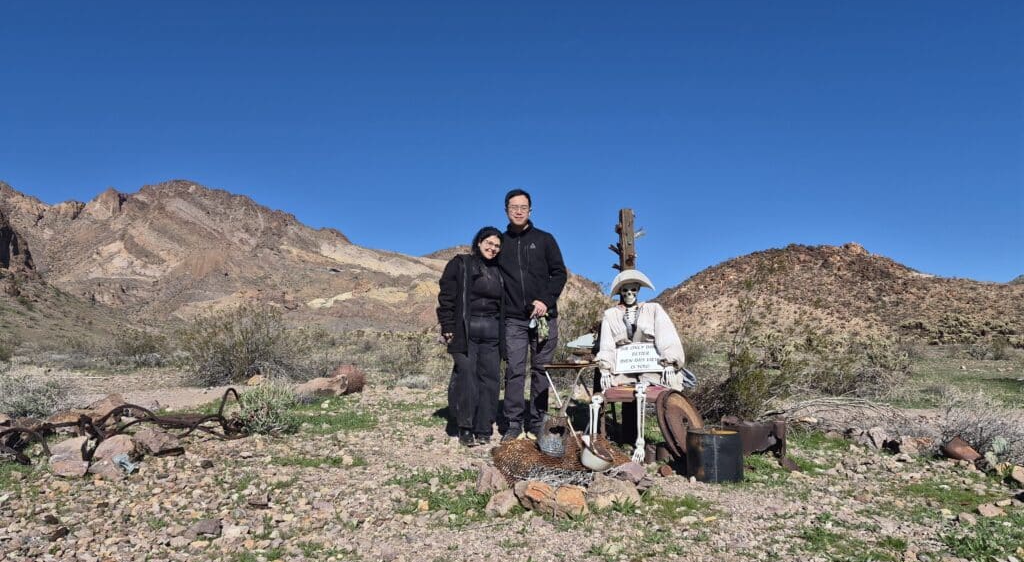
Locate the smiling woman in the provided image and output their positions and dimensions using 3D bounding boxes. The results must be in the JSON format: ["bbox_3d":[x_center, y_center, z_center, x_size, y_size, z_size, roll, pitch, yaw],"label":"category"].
[{"bbox_3d":[-0.277,0.379,4.650,0.500,1.530,0.360,0,-4,-9],"label":"smiling woman"}]

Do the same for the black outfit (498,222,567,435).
[{"bbox_3d":[0.136,0.332,4.750,0.520,1.500,0.330,-1,-4,7],"label":"black outfit"}]

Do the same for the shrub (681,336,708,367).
[{"bbox_3d":[3.449,1.347,13.000,0.650,0.630,0.600,-2,-4,15],"label":"shrub"}]

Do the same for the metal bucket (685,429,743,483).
[{"bbox_3d":[1.152,0.995,3.870,0.320,0.275,0.320,-2,-4,17],"label":"metal bucket"}]

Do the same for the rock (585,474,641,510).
[{"bbox_3d":[0.495,1.036,3.350,0.275,0.160,0.200,-1,-4,8],"label":"rock"}]

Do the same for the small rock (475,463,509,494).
[{"bbox_3d":[-0.101,0.972,3.350,0.160,0.120,0.130,0,-4,-2],"label":"small rock"}]

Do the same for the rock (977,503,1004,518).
[{"bbox_3d":[2.145,1.029,3.050,0.125,0.055,0.090,-4,-5,35],"label":"rock"}]

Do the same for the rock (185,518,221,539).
[{"bbox_3d":[-1.188,0.953,2.620,0.145,0.060,0.110,2,-4,-24],"label":"rock"}]

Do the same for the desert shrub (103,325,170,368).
[{"bbox_3d":[-8.830,1.540,16.000,1.450,1.000,1.400,2,-4,-29],"label":"desert shrub"}]

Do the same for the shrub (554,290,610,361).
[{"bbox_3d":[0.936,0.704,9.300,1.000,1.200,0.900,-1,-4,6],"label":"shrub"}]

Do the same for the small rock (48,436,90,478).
[{"bbox_3d":[-2.523,1.001,3.880,0.240,0.200,0.210,2,-5,-33],"label":"small rock"}]

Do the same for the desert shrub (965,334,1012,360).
[{"bbox_3d":[15.439,2.183,22.000,1.300,0.850,1.300,-3,-5,35],"label":"desert shrub"}]

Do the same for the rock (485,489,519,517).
[{"bbox_3d":[-0.046,0.965,2.950,0.145,0.100,0.120,0,-4,-1],"label":"rock"}]

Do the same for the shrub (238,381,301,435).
[{"bbox_3d":[-1.879,0.984,5.250,0.480,0.400,0.440,1,-5,-20],"label":"shrub"}]

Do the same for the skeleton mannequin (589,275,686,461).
[{"bbox_3d":[0.801,0.550,4.380,0.600,1.180,0.580,-1,-4,10],"label":"skeleton mannequin"}]

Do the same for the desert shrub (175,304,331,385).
[{"bbox_3d":[-4.119,1.008,10.800,2.200,1.300,2.000,1,-4,-21],"label":"desert shrub"}]

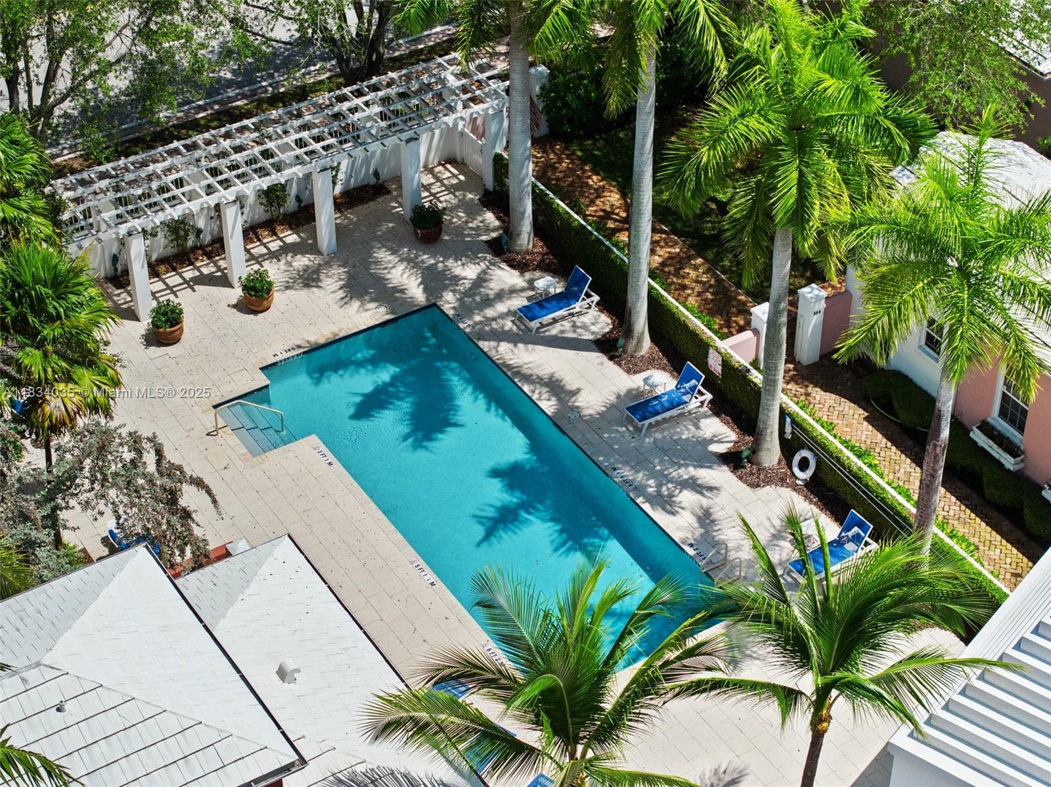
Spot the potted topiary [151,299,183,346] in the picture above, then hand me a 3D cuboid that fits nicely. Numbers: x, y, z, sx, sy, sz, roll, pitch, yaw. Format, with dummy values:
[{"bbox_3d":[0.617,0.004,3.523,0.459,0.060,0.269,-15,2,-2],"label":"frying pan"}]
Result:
[{"bbox_3d":[-8.154,-1.638,48.296,0.750,0.950,0.750,0,38,0],"label":"potted topiary"}]

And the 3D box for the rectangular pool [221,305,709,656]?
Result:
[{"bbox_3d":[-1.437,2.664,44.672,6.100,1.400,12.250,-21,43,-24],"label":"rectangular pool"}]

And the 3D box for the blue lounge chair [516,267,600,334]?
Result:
[{"bbox_3d":[0.734,-2.164,48.917,1.900,0.920,0.710,-21,43,-24],"label":"blue lounge chair"}]

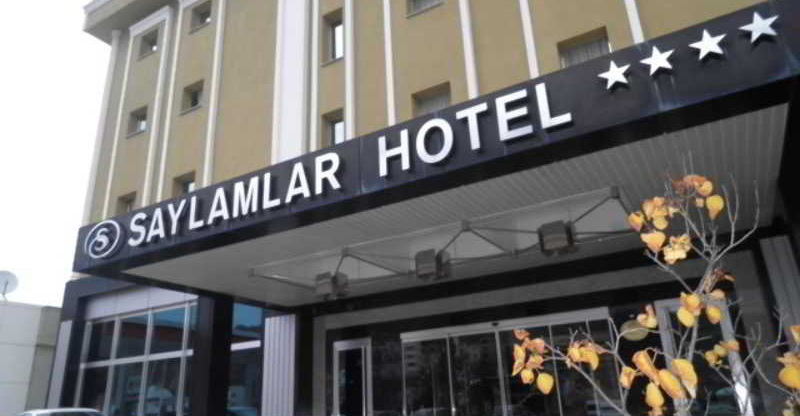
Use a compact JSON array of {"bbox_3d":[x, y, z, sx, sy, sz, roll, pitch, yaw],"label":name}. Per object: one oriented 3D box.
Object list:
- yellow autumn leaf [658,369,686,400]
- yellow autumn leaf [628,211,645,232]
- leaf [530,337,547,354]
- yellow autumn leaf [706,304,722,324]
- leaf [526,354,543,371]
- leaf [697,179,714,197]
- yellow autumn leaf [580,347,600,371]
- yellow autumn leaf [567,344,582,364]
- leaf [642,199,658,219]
[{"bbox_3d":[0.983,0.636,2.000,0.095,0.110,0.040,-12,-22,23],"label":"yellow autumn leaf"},{"bbox_3d":[0.831,0.048,1.950,0.056,0.077,0.030,-12,-22,22],"label":"yellow autumn leaf"},{"bbox_3d":[0.487,0.483,1.950,0.056,0.063,0.030,-7,-21,12],"label":"leaf"},{"bbox_3d":[1.191,0.403,2.100,0.058,0.075,0.035,-13,-23,27],"label":"yellow autumn leaf"},{"bbox_3d":[0.473,0.543,1.950,0.056,0.056,0.030,-7,-21,12],"label":"leaf"},{"bbox_3d":[1.074,-0.072,1.950,0.063,0.063,0.030,-14,-24,28],"label":"leaf"},{"bbox_3d":[0.721,0.570,2.100,0.072,0.085,0.040,-9,-21,17],"label":"yellow autumn leaf"},{"bbox_3d":[0.661,0.555,2.100,0.058,0.073,0.040,-8,-21,15],"label":"yellow autumn leaf"},{"bbox_3d":[0.881,0.002,1.950,0.056,0.070,0.030,-12,-23,24],"label":"leaf"}]

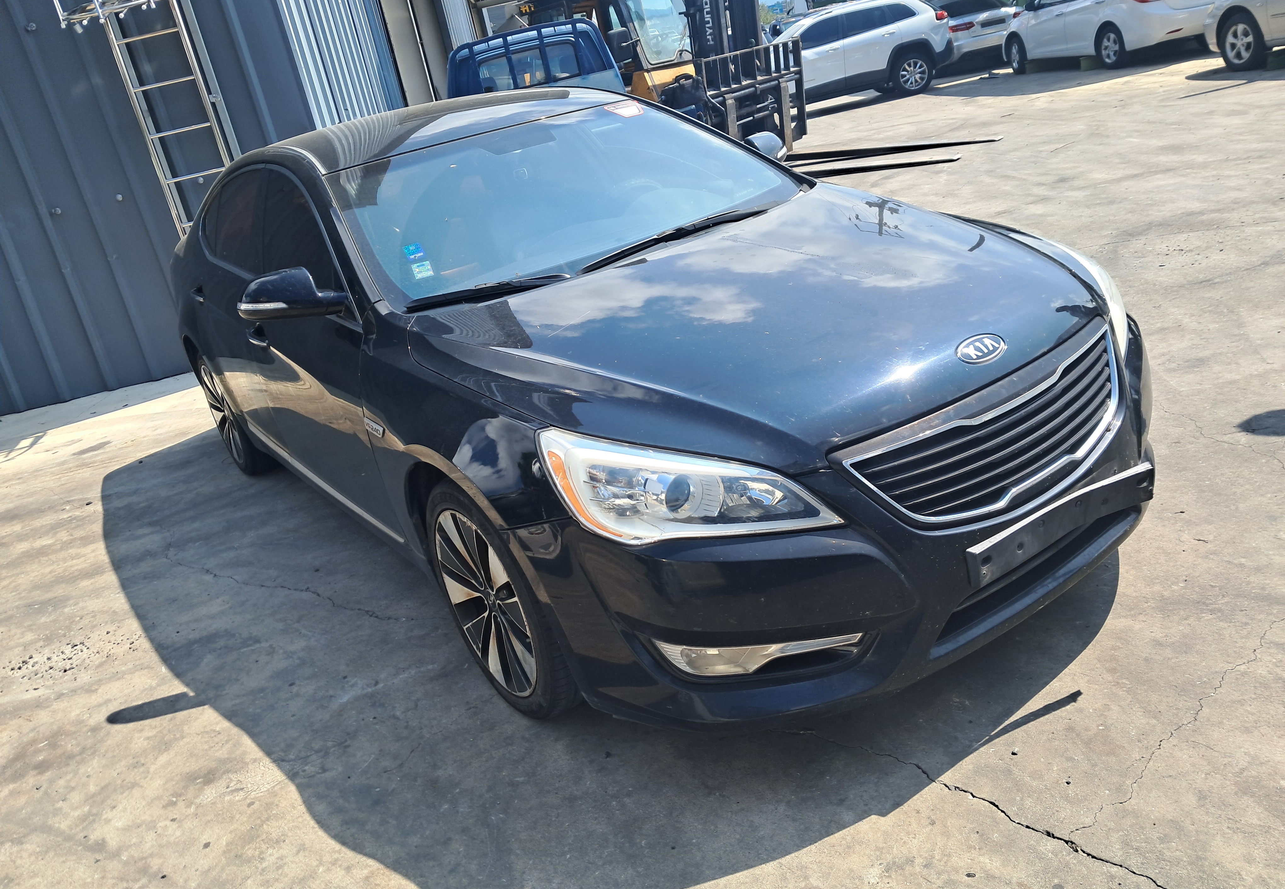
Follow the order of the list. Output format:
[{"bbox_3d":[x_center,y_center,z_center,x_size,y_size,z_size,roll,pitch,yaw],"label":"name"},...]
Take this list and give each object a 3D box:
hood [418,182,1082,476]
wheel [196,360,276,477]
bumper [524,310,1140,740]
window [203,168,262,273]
[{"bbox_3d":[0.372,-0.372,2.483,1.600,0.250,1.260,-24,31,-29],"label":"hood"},{"bbox_3d":[-1.890,-0.176,4.772,0.240,0.665,0.665,-24,23,-29],"label":"wheel"},{"bbox_3d":[0.669,0.087,2.324,1.840,0.560,0.740,-24,23,-29],"label":"bumper"},{"bbox_3d":[-1.570,-0.847,3.819,0.100,0.400,1.100,1,10,-35],"label":"window"}]

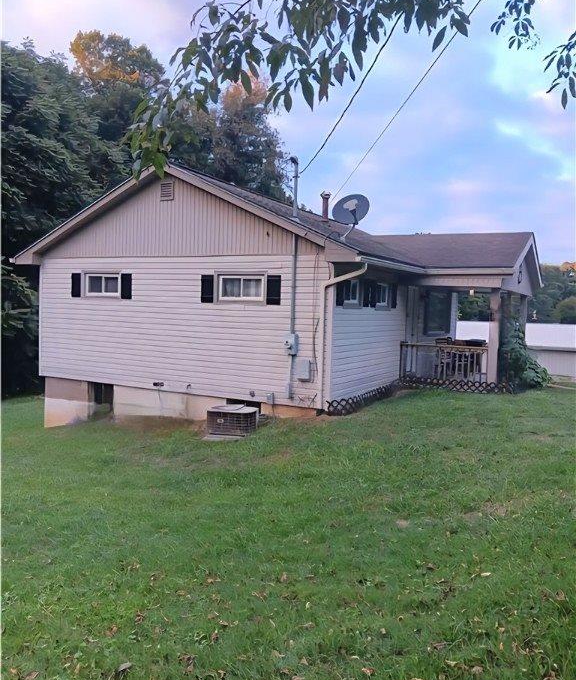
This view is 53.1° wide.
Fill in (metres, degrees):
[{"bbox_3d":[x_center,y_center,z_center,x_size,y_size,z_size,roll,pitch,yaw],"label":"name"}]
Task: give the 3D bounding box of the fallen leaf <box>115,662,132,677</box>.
[{"bbox_3d":[-0.711,1.424,2.493,0.075,0.030,0.060,2,4,0],"label":"fallen leaf"}]

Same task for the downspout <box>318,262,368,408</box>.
[{"bbox_3d":[0.942,-0.037,9.709,0.850,2.550,0.100,4,4,28],"label":"downspout"}]

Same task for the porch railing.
[{"bbox_3d":[3.483,0.533,12.981,1.930,0.820,0.090,4,4,28],"label":"porch railing"}]

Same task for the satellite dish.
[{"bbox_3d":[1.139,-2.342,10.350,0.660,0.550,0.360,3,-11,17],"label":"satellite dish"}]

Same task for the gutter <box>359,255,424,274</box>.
[{"bbox_3d":[2.099,-1.386,10.904,0.120,0.120,3.700,4,4,28],"label":"gutter"}]

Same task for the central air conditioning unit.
[{"bbox_3d":[-0.987,1.457,10.310,0.720,0.430,0.660,2,4,13],"label":"central air conditioning unit"}]

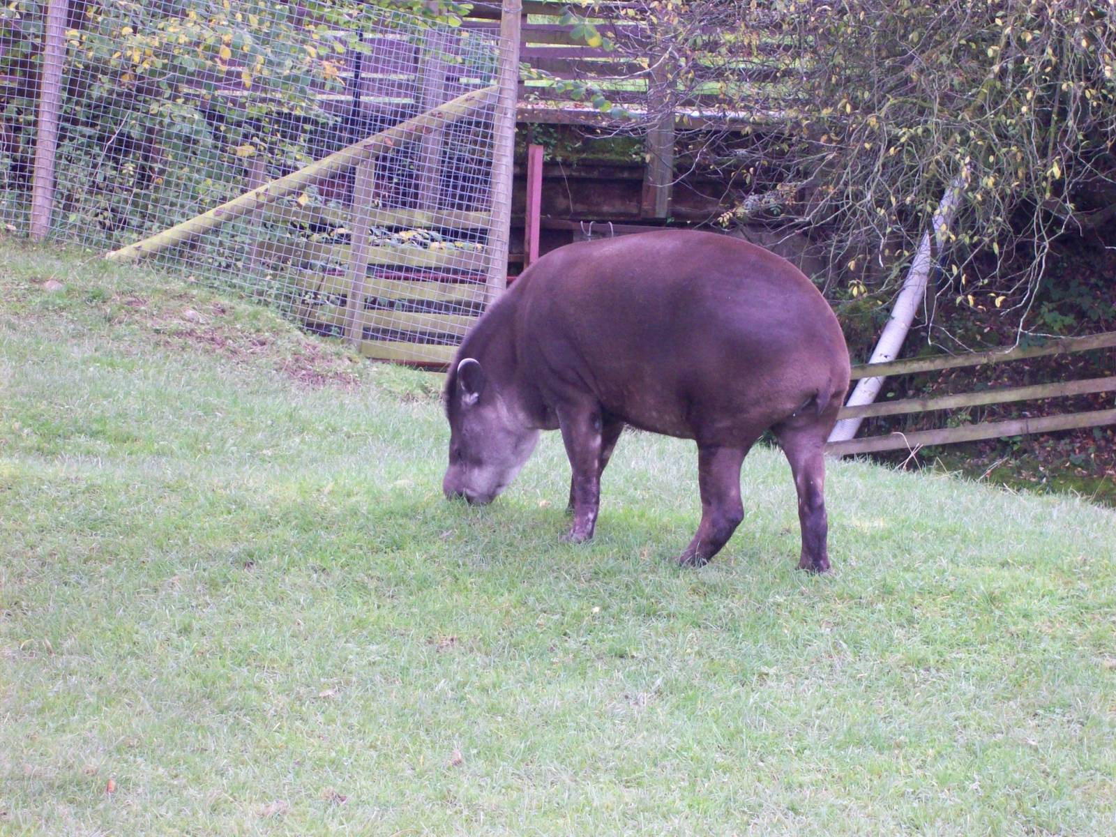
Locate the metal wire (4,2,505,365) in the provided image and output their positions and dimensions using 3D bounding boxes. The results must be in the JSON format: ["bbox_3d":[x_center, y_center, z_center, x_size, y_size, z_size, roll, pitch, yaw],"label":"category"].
[{"bbox_3d":[-1.637,-1.285,18.700,2.750,2.050,0.060,2,7,-5],"label":"metal wire"}]

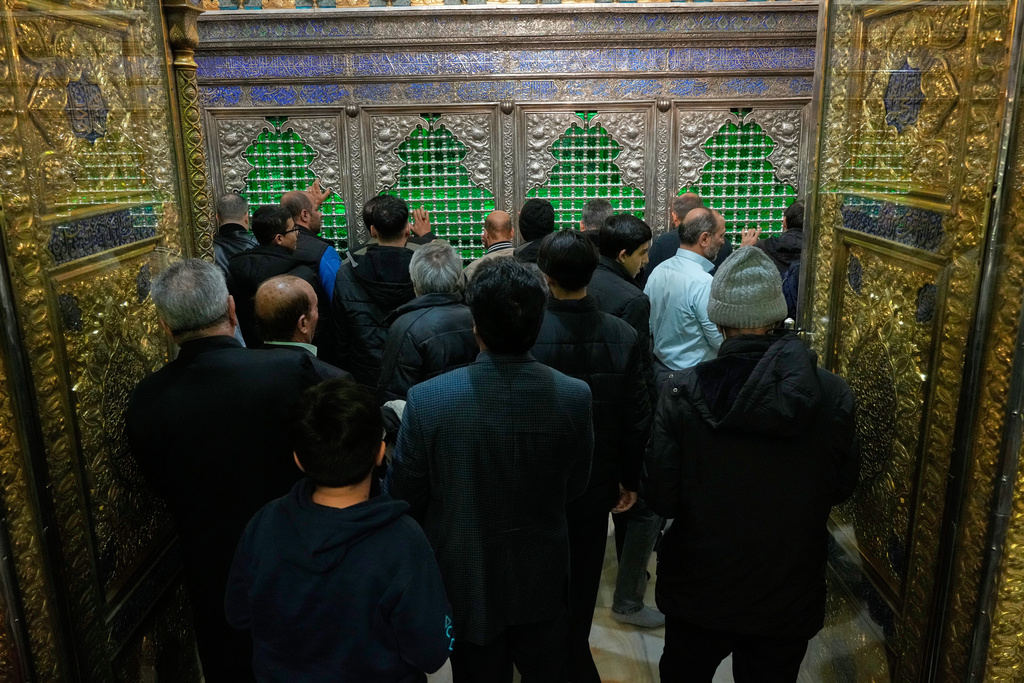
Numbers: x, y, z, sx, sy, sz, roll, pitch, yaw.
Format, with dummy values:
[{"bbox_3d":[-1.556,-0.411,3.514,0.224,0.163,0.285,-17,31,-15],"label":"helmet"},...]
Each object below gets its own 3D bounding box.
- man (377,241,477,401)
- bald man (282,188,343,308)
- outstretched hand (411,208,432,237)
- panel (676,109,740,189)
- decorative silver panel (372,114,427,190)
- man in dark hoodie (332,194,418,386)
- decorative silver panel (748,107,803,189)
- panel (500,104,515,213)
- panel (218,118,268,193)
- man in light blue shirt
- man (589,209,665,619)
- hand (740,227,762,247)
[{"bbox_3d":[-0.252,0.464,2.917,0.520,1.665,0.380,1,14,7],"label":"man"},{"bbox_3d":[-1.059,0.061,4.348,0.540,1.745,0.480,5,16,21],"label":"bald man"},{"bbox_3d":[-0.491,-0.645,4.317,0.110,0.160,0.070,-1,14,1],"label":"outstretched hand"},{"bbox_3d":[1.056,-1.036,4.282,0.343,0.418,0.050,-1,14,1],"label":"panel"},{"bbox_3d":[-0.640,-1.088,4.591,0.313,0.424,0.050,-1,14,0],"label":"decorative silver panel"},{"bbox_3d":[-0.551,0.208,3.764,0.530,1.770,0.380,0,14,3],"label":"man in dark hoodie"},{"bbox_3d":[1.505,-1.111,4.595,0.329,0.449,0.050,-1,14,0],"label":"decorative silver panel"},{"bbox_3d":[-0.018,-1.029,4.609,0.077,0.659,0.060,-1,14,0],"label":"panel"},{"bbox_3d":[-1.458,-1.009,4.325,0.273,0.391,0.050,-1,14,1],"label":"panel"},{"bbox_3d":[0.716,0.301,3.365,0.400,1.709,0.520,-12,18,-37],"label":"man in light blue shirt"},{"bbox_3d":[0.398,0.356,3.190,0.370,1.728,0.490,-14,19,-42],"label":"man"},{"bbox_3d":[1.297,-0.560,4.312,0.105,0.140,0.080,-1,14,1],"label":"hand"}]

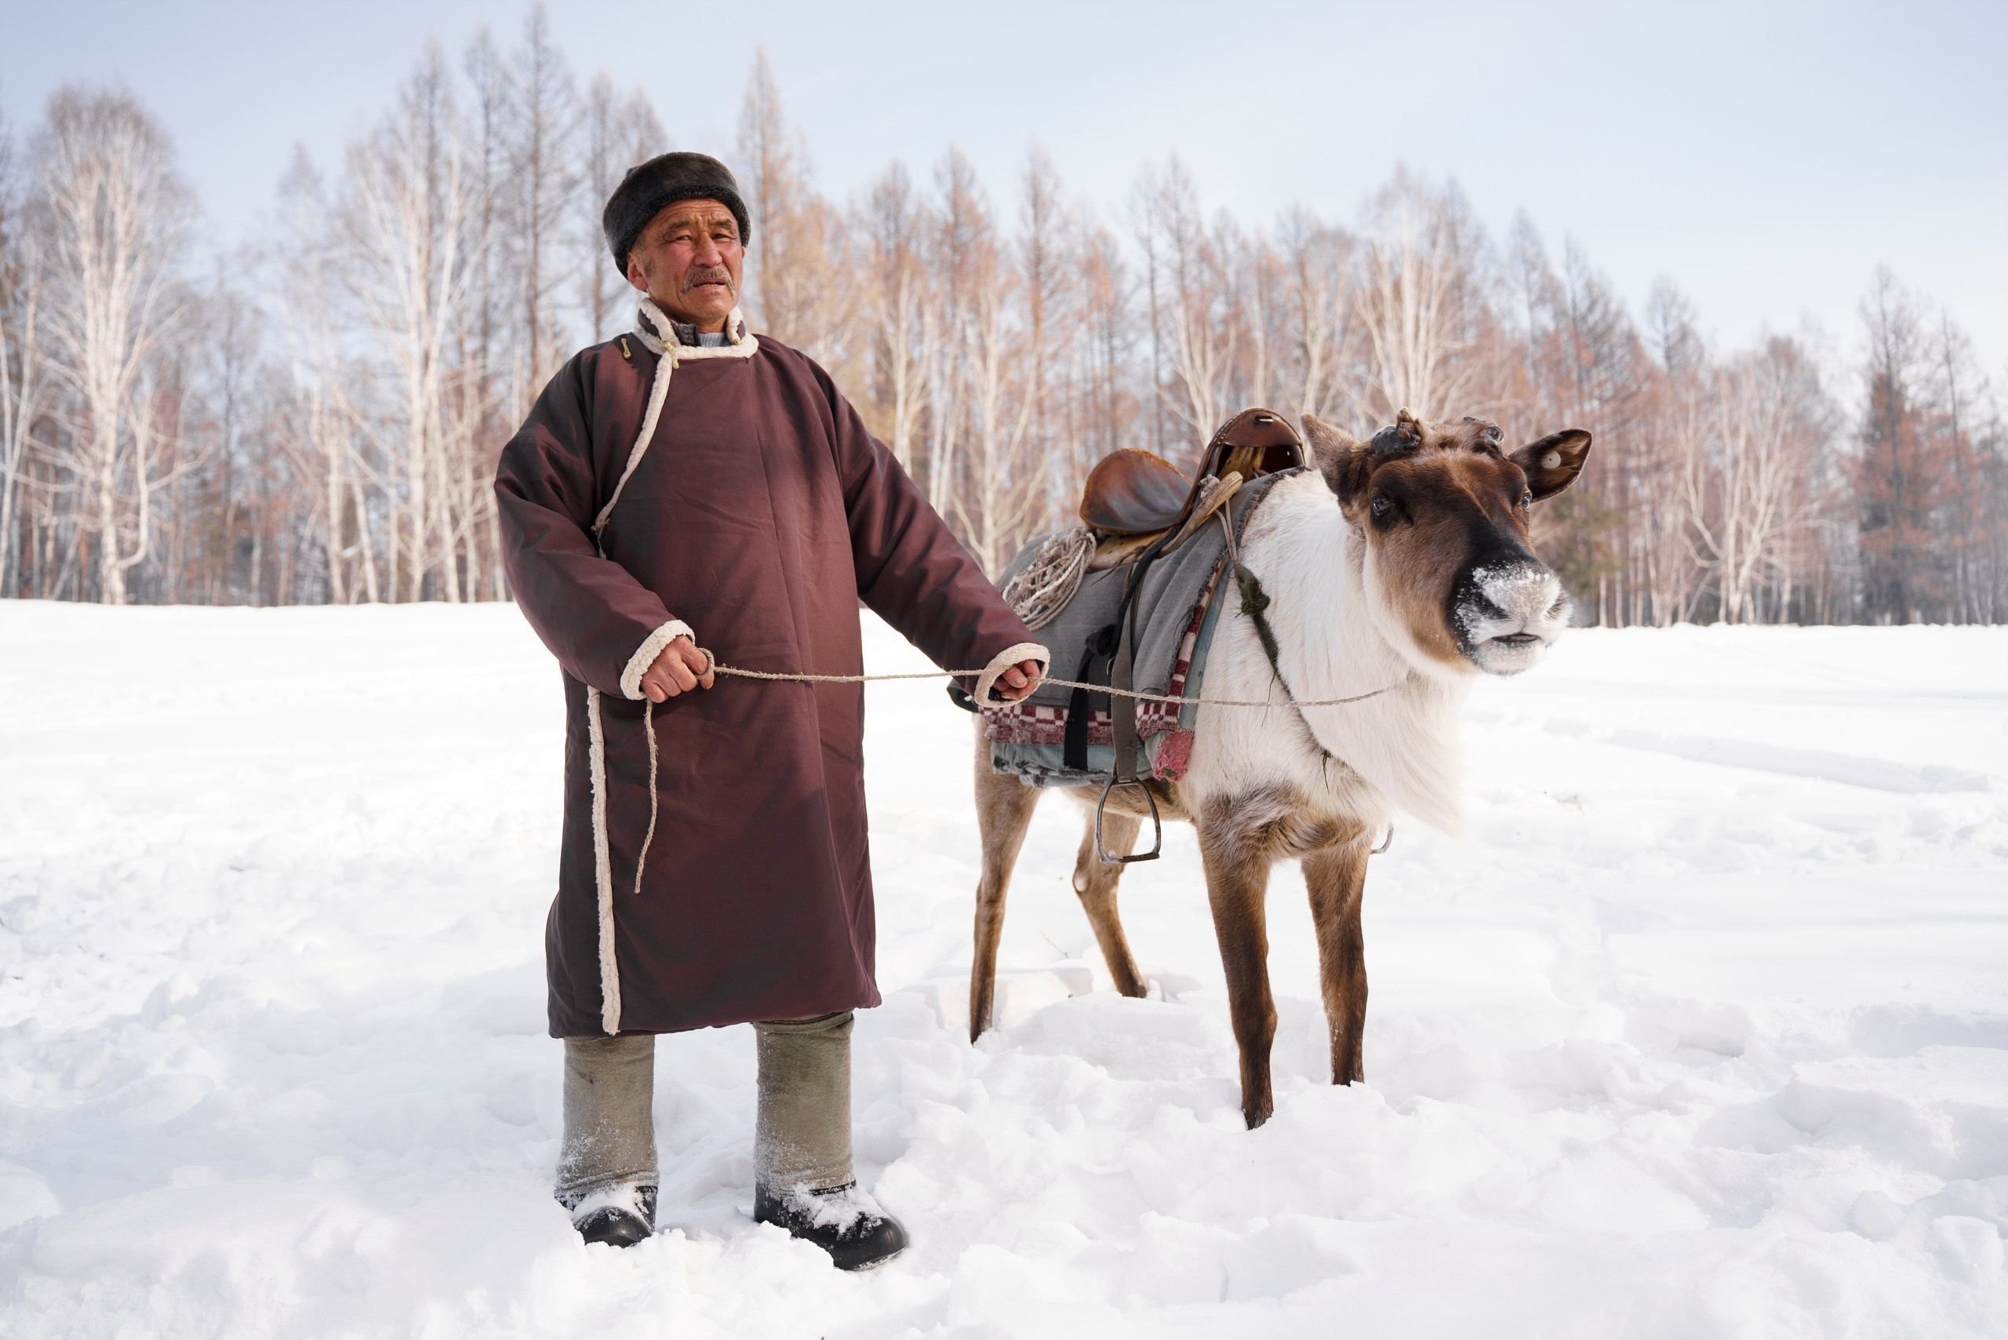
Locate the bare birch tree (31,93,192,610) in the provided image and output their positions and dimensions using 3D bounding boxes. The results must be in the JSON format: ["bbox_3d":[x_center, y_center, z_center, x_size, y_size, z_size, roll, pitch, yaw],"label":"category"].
[{"bbox_3d":[-19.400,-7.050,34.000,3.400,11.200,3.400,0,1,0],"label":"bare birch tree"}]

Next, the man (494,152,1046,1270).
[{"bbox_3d":[-0.370,0.045,2.460,0.850,1.720,0.580,0,1,-20],"label":"man"}]

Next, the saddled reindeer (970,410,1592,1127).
[{"bbox_3d":[0.450,0.180,3.160,0.630,1.320,1.550,-1,1,-31],"label":"saddled reindeer"}]

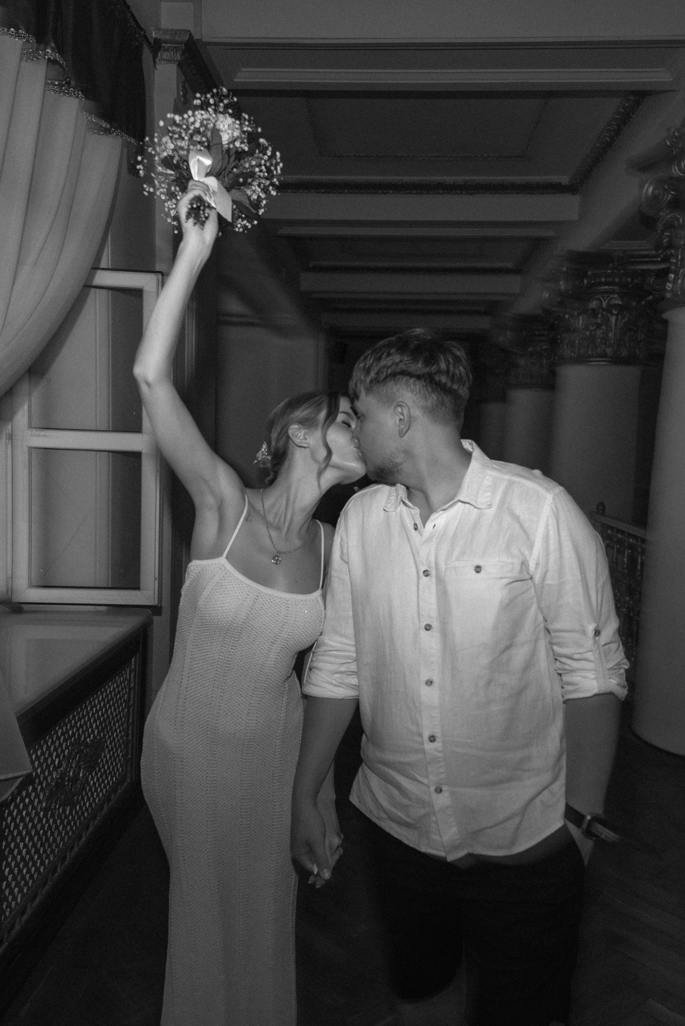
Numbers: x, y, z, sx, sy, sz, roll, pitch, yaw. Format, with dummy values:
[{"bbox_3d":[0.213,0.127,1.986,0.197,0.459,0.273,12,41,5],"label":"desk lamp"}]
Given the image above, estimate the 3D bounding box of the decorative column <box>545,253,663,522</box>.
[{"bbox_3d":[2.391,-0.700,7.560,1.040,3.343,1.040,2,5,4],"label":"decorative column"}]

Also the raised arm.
[{"bbox_3d":[-0.297,-0.298,1.550,0.220,0.690,0.170,1,5,-6],"label":"raised arm"}]

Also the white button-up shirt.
[{"bbox_3d":[0.222,0.242,1.500,0.570,0.755,0.330,4,5,22],"label":"white button-up shirt"}]

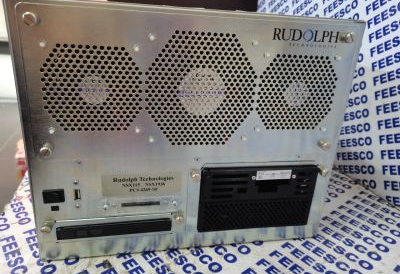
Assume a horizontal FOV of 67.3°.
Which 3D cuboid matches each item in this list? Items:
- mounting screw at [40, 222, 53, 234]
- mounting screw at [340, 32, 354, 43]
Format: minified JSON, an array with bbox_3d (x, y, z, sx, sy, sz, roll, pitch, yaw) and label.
[{"bbox_3d":[-0.168,0.099,0.330,0.011,0.011,0.010,-1,20,-11],"label":"mounting screw"},{"bbox_3d":[0.158,-0.107,0.322,0.011,0.011,0.009,-1,20,-11],"label":"mounting screw"}]

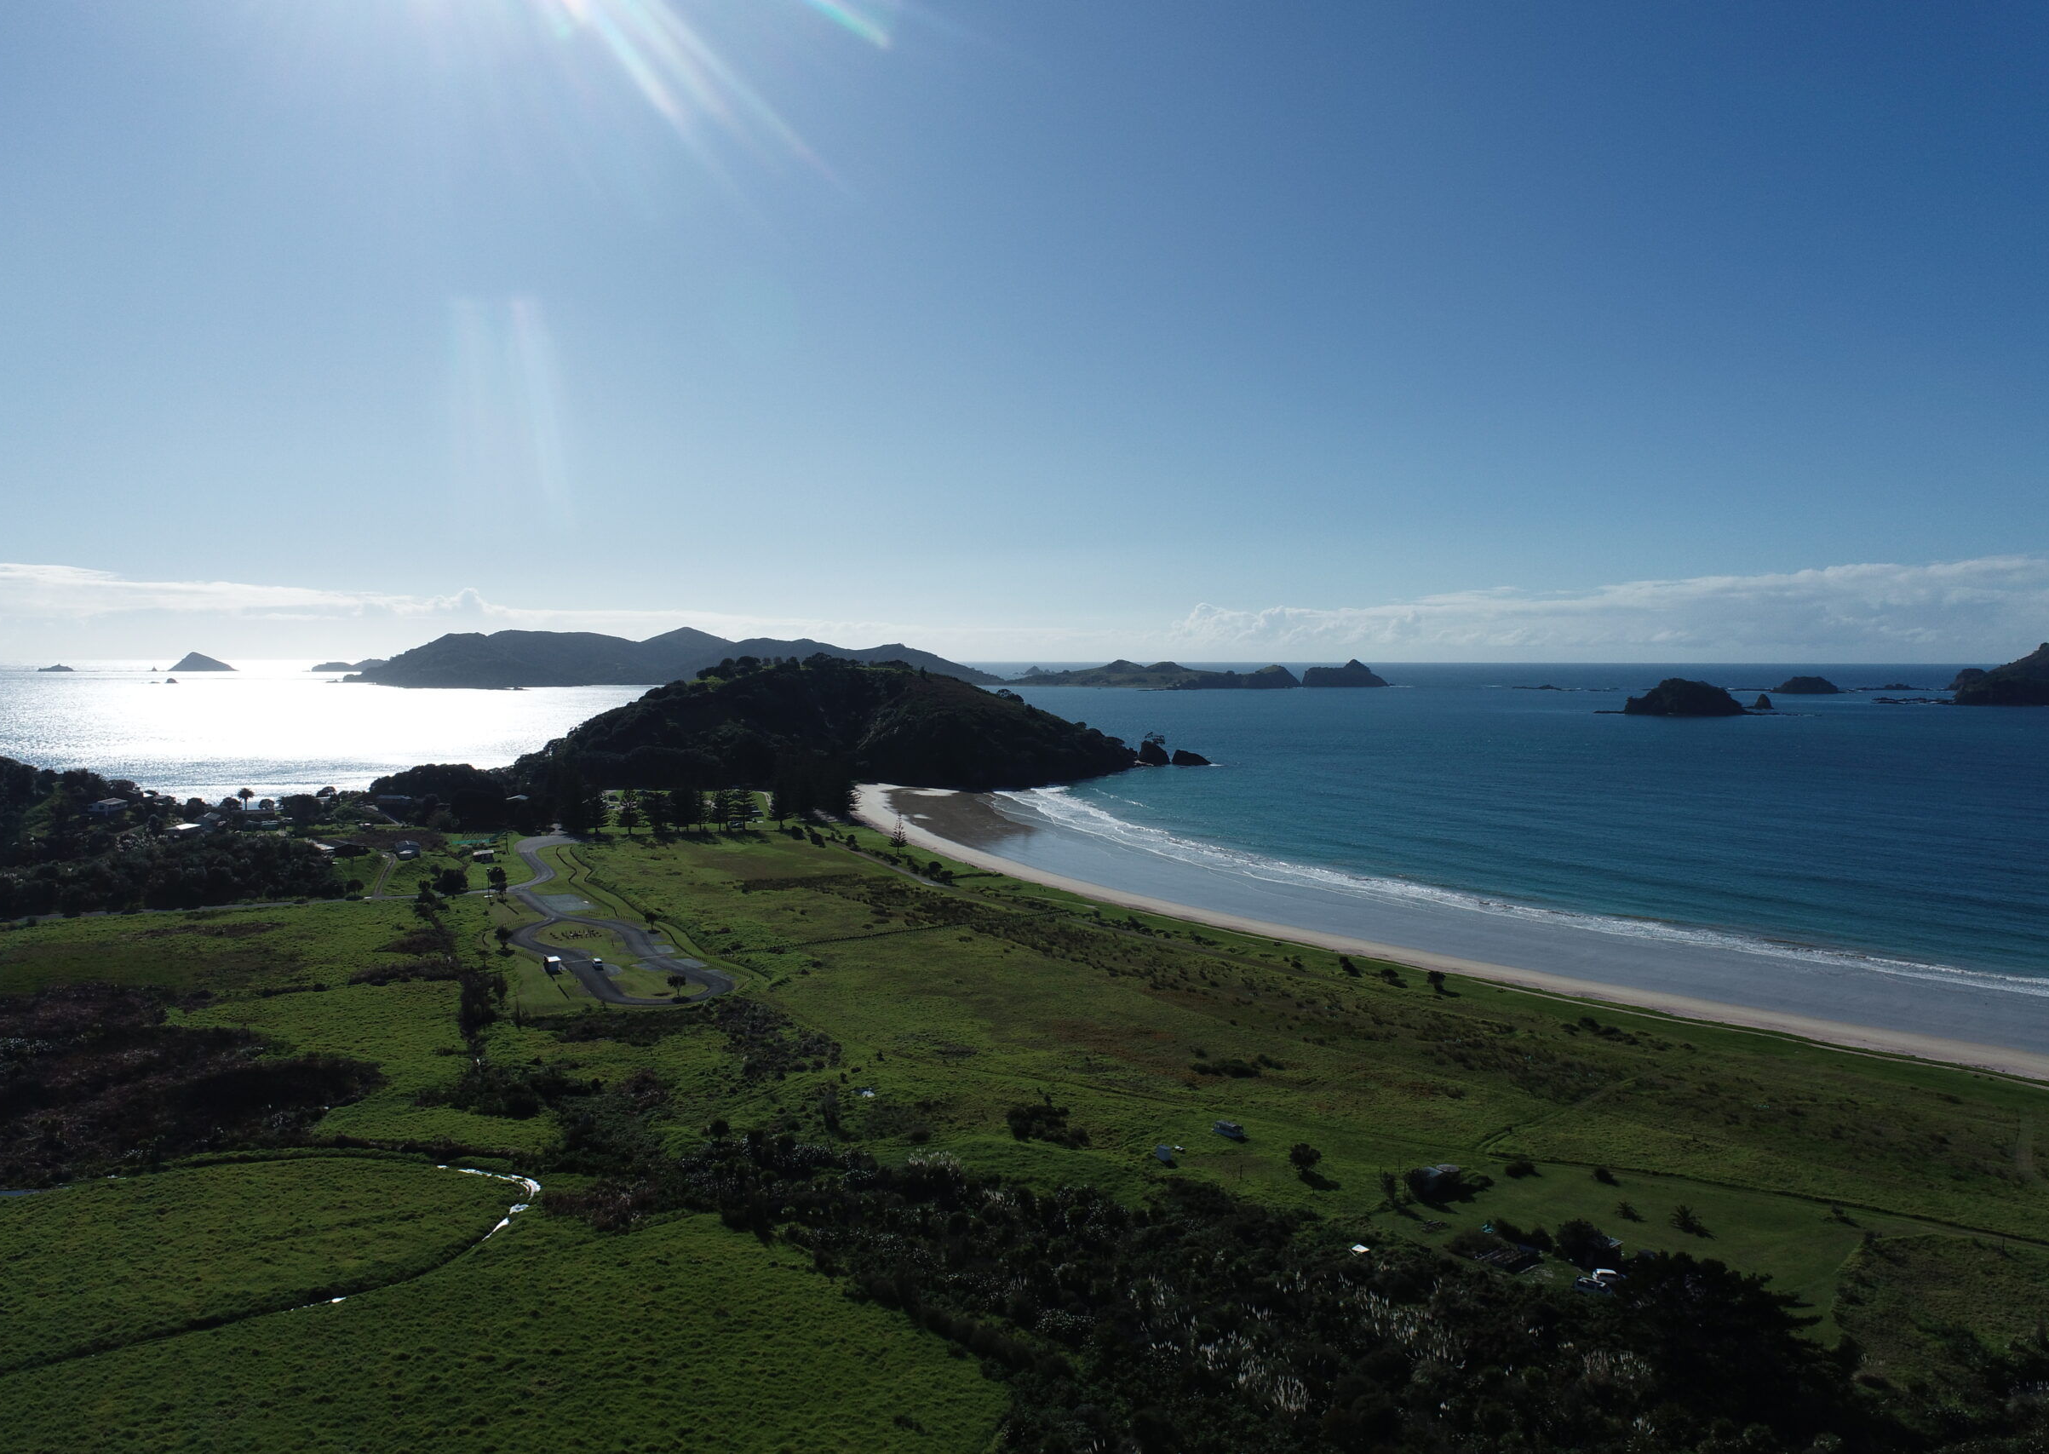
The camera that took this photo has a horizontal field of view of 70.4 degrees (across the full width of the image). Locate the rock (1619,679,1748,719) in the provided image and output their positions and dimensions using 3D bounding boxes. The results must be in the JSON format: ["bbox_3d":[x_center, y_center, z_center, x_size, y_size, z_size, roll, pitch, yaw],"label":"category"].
[{"bbox_3d":[909.000,-41.000,2002.000,158.000,50.000,112.000,1,3,14],"label":"rock"}]

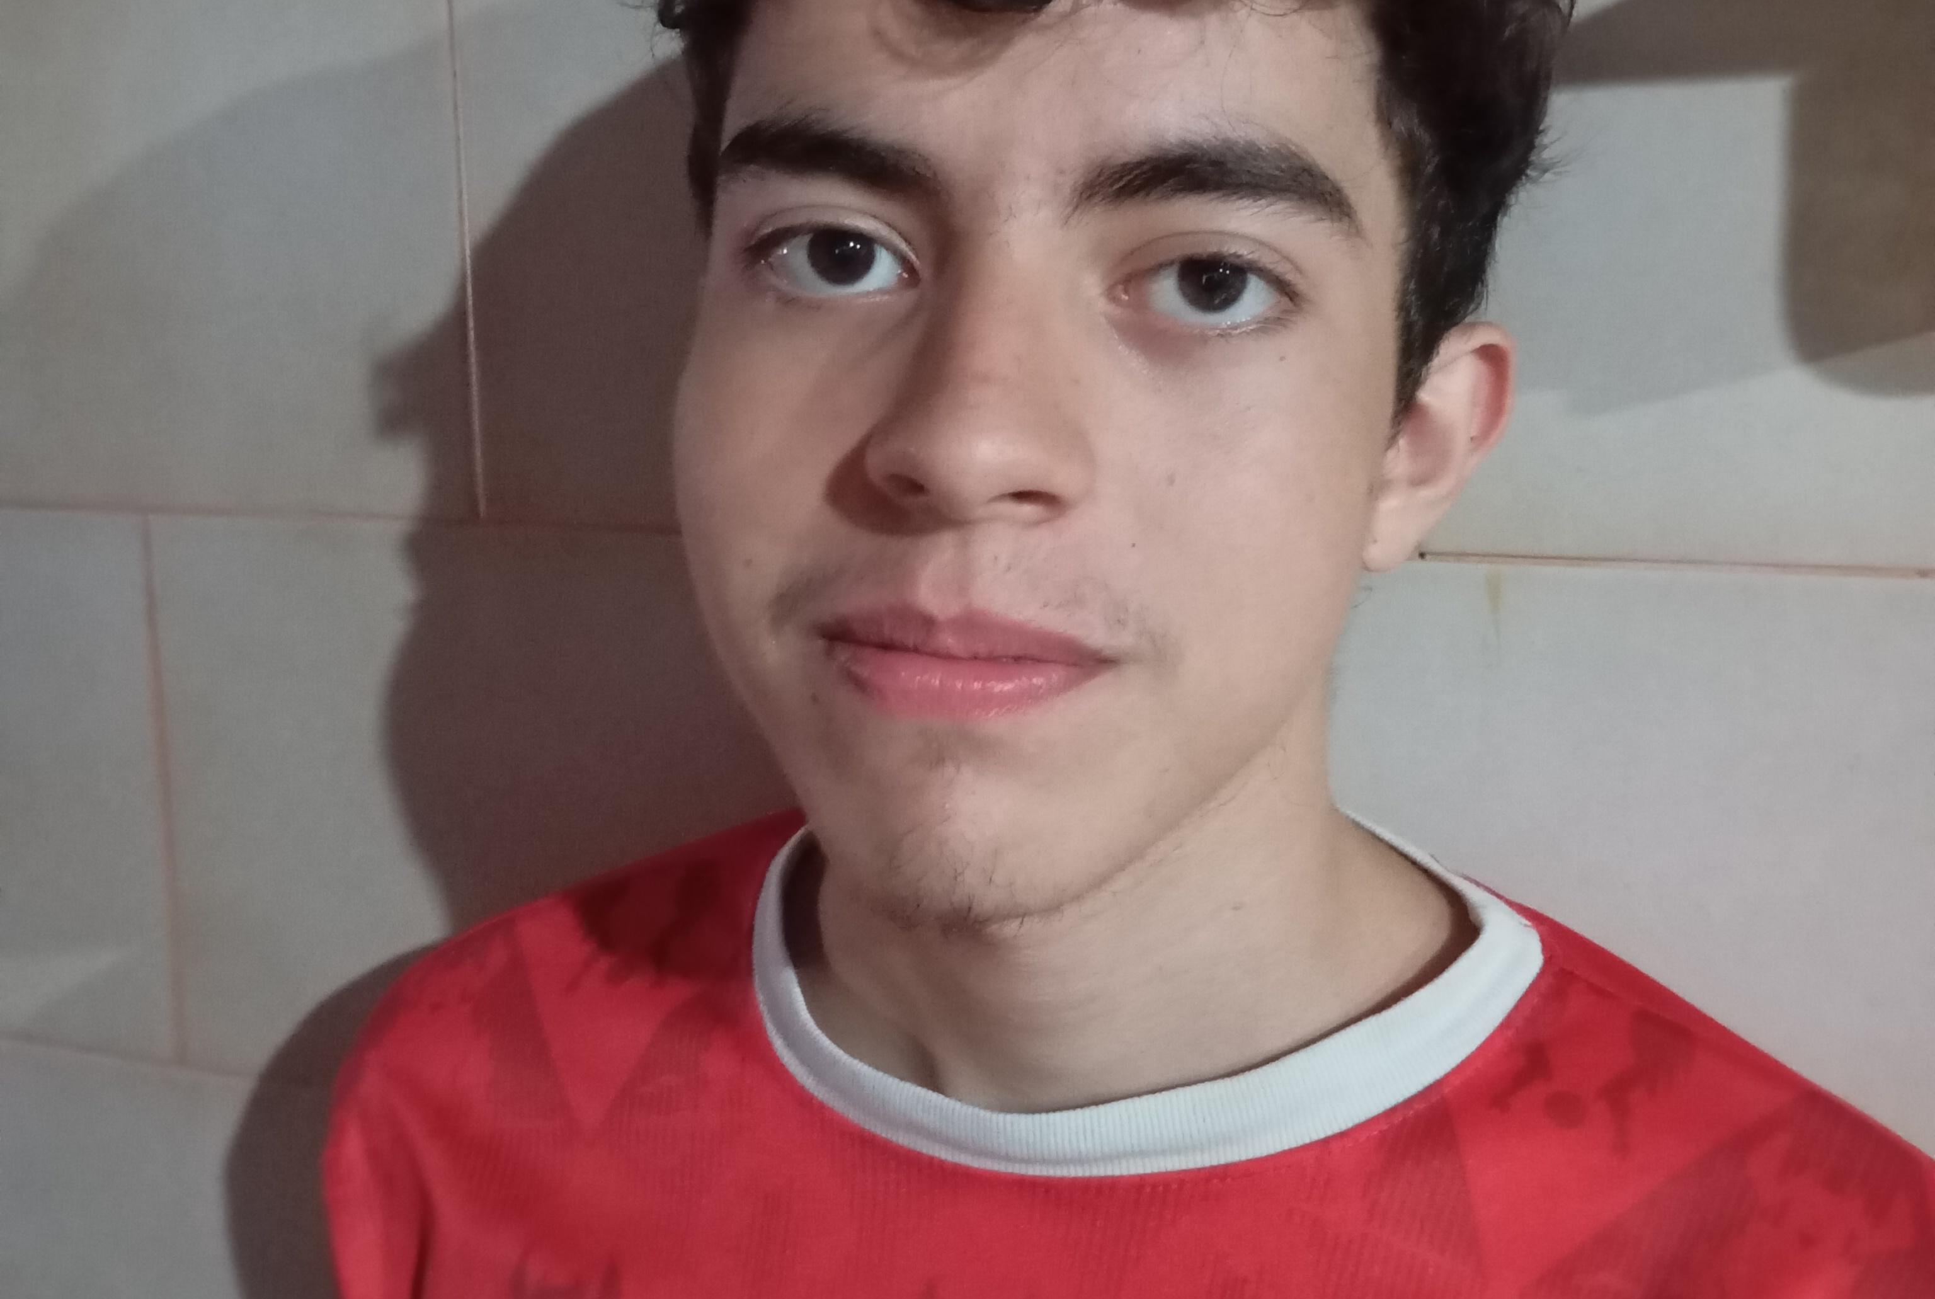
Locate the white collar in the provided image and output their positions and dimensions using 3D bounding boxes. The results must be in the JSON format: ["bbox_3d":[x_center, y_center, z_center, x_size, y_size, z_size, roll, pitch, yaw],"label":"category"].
[{"bbox_3d":[0.038,0.057,0.482,0.182,0.075,0.150,2,9,17],"label":"white collar"}]

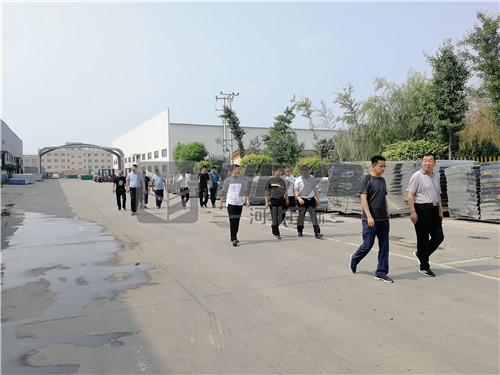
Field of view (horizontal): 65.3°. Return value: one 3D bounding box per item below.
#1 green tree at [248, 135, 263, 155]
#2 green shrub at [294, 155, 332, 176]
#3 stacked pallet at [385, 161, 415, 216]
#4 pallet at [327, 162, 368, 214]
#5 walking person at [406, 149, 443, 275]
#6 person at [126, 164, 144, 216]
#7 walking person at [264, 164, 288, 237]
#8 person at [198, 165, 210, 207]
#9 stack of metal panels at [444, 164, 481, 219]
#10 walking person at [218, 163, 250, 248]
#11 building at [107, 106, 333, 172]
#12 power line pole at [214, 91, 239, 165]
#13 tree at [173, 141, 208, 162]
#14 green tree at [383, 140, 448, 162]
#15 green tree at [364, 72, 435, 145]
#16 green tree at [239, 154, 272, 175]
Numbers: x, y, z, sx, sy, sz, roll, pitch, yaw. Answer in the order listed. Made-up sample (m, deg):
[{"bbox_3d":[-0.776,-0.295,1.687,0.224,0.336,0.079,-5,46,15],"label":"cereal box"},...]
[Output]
[{"bbox_3d":[0.479,-2.007,33.930,1.500,5.000,1.500,0,2,0],"label":"green tree"},{"bbox_3d":[3.469,-0.469,21.963,2.300,2.600,2.100,0,2,0],"label":"green shrub"},{"bbox_3d":[5.690,0.039,14.572,1.200,2.000,1.200,-2,2,-43],"label":"stacked pallet"},{"bbox_3d":[3.550,-0.001,13.750,1.150,1.800,1.400,-2,3,-26],"label":"pallet"},{"bbox_3d":[2.523,0.381,5.600,0.520,1.750,0.470,-2,3,-29],"label":"walking person"},{"bbox_3d":[-4.037,0.099,13.750,0.550,1.780,0.430,-2,3,-20],"label":"person"},{"bbox_3d":[0.608,0.344,8.950,0.520,1.690,0.420,-2,2,-15],"label":"walking person"},{"bbox_3d":[-1.925,-0.021,16.500,0.510,1.740,0.400,-1,2,-19],"label":"person"},{"bbox_3d":[7.844,0.156,13.975,1.200,1.800,1.150,-2,2,-43],"label":"stack of metal panels"},{"bbox_3d":[-0.313,0.376,8.150,0.580,1.690,0.420,-1,2,-12],"label":"walking person"},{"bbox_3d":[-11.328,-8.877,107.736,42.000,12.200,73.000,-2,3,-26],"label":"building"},{"bbox_3d":[-2.410,-4.676,39.859,2.500,10.000,1.600,0,2,-11],"label":"power line pole"},{"bbox_3d":[-5.797,-2.120,37.930,3.500,5.000,3.400,0,2,0],"label":"tree"},{"bbox_3d":[7.325,-0.662,17.343,2.900,2.800,2.700,-2,3,-27],"label":"green tree"},{"bbox_3d":[8.840,-3.055,22.855,4.500,7.100,4.300,-1,2,0],"label":"green tree"},{"bbox_3d":[0.426,-1.183,31.142,2.700,2.850,2.700,-1,2,0],"label":"green tree"}]

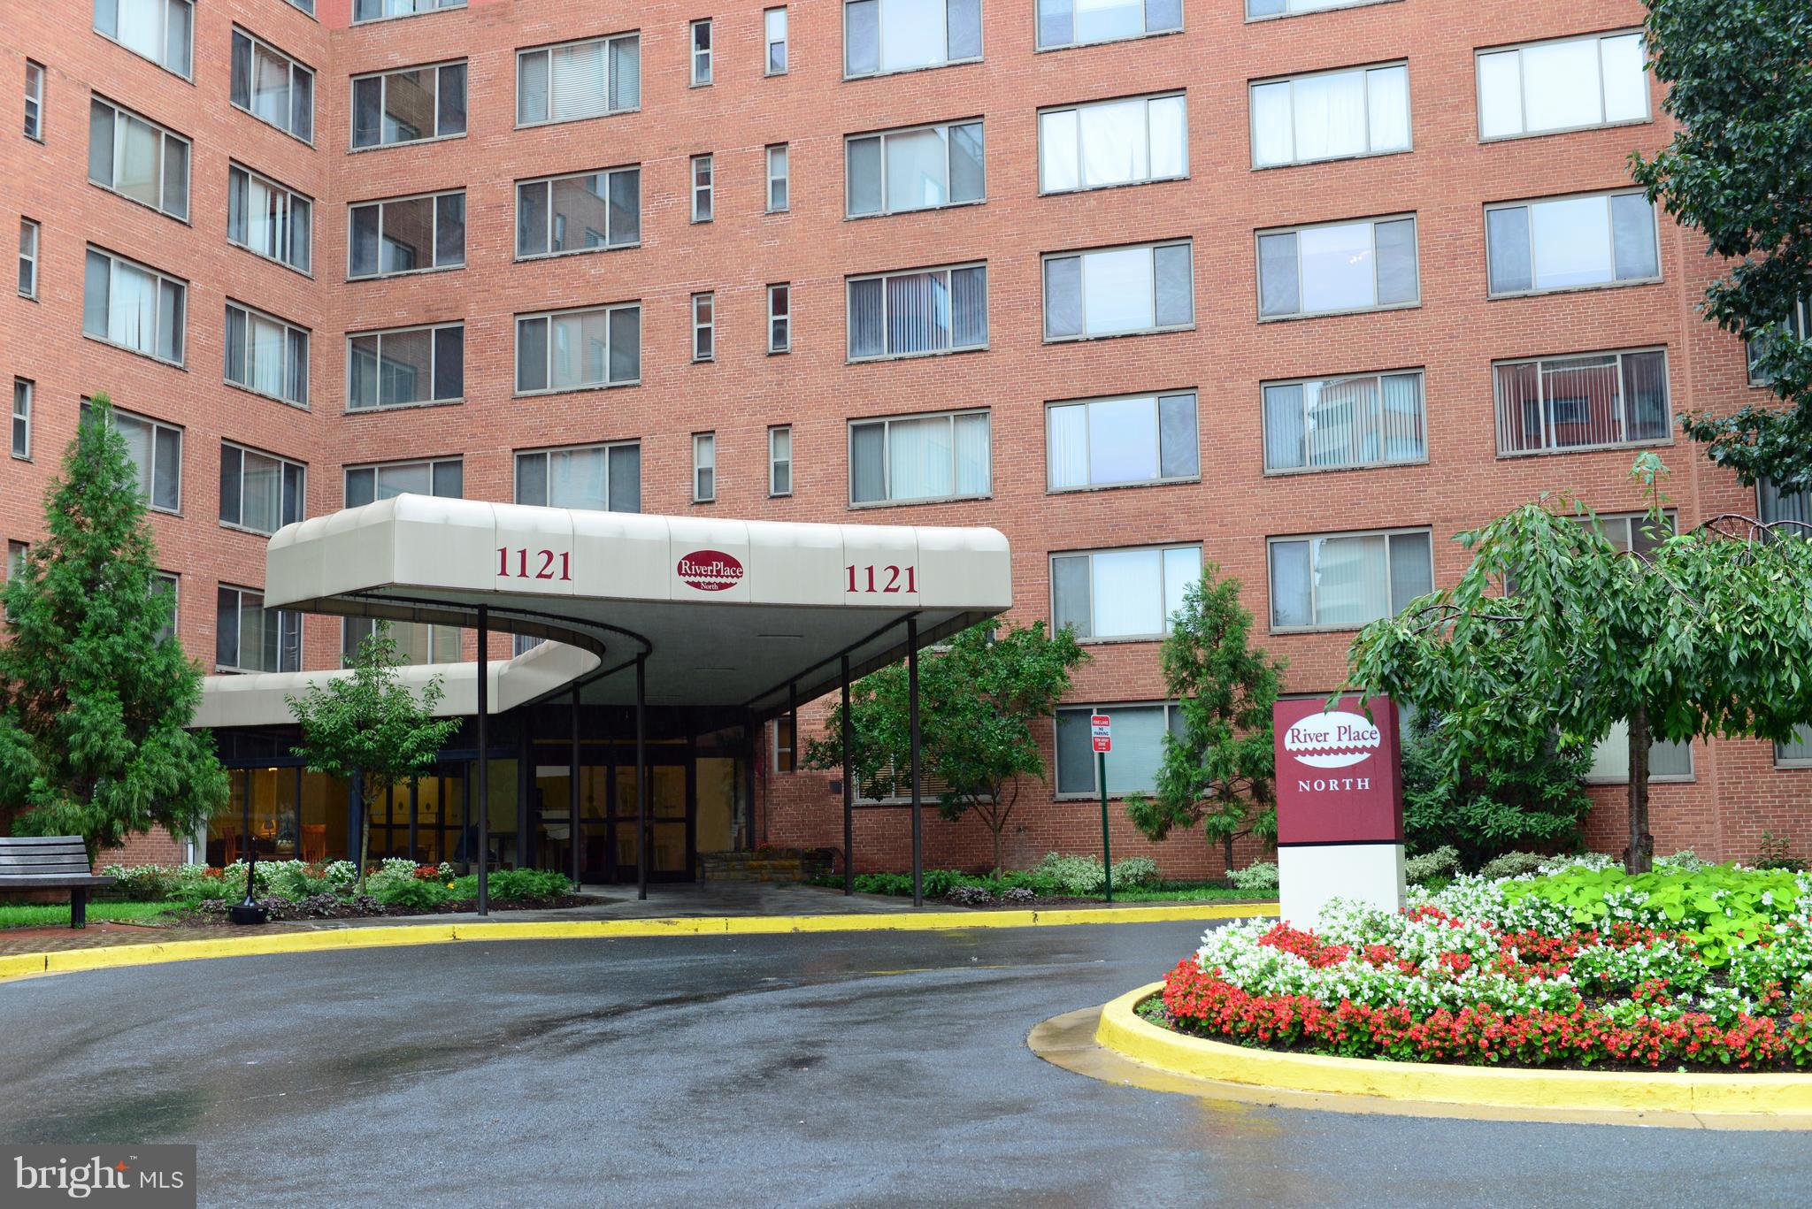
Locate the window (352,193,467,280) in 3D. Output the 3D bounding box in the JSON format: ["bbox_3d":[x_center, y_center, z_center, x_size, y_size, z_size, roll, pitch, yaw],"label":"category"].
[{"bbox_3d":[-9.881,-7.307,41.990,2.680,1.560,0.120,-3,-8,19],"label":"window"}]

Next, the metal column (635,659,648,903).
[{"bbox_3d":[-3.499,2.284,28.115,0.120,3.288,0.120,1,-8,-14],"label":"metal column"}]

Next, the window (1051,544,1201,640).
[{"bbox_3d":[3.819,-0.191,36.679,2.660,1.570,0.140,-4,-8,18],"label":"window"}]

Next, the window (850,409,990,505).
[{"bbox_3d":[0.241,-2.651,38.209,2.660,1.570,0.140,-4,-8,18],"label":"window"}]

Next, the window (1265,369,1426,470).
[{"bbox_3d":[7.367,-3.042,35.538,2.680,1.560,0.120,-3,-8,19],"label":"window"}]

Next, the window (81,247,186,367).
[{"bbox_3d":[-13.469,-5.170,36.985,0.120,1.560,2.680,-4,-8,19],"label":"window"}]

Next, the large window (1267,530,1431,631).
[{"bbox_3d":[7.430,-0.396,35.297,2.670,1.517,0.120,-4,-8,18],"label":"large window"}]

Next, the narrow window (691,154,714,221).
[{"bbox_3d":[-3.873,-7.917,40.272,0.440,1.280,0.130,-4,-8,18],"label":"narrow window"}]

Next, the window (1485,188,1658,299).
[{"bbox_3d":[10.986,-5.990,34.947,2.660,1.570,0.140,-4,-8,18],"label":"window"}]

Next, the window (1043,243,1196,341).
[{"bbox_3d":[3.761,-5.543,37.499,2.720,1.640,0.150,-4,-8,19],"label":"window"}]

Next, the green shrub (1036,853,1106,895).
[{"bbox_3d":[2.363,3.865,30.300,0.933,0.609,0.950,-1,-8,0],"label":"green shrub"}]

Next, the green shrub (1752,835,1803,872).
[{"bbox_3d":[11.639,3.314,28.200,0.680,0.580,0.550,-3,-8,19],"label":"green shrub"}]

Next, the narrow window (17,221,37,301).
[{"bbox_3d":[-14.355,-5.631,34.540,0.120,1.270,0.450,-4,-8,19],"label":"narrow window"}]

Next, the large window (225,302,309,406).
[{"bbox_3d":[-12.405,-4.814,41.058,0.150,1.640,2.720,-4,-8,19],"label":"large window"}]

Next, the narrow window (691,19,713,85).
[{"bbox_3d":[-3.874,-10.542,40.472,0.432,1.255,0.130,-4,-8,19],"label":"narrow window"}]

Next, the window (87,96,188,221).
[{"bbox_3d":[-13.586,-7.878,37.515,0.120,1.517,2.603,-4,-8,19],"label":"window"}]

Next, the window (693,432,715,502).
[{"bbox_3d":[-3.779,-2.556,39.771,0.445,1.320,0.130,-4,-8,19],"label":"window"}]

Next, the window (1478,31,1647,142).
[{"bbox_3d":[10.917,-8.631,35.152,2.654,1.571,0.130,-4,-8,19],"label":"window"}]

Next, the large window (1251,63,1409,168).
[{"bbox_3d":[7.291,-8.396,36.353,2.670,1.517,0.120,-4,-8,18],"label":"large window"}]

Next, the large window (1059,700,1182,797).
[{"bbox_3d":[3.865,2.493,36.152,2.663,1.517,0.120,-4,-8,18],"label":"large window"}]

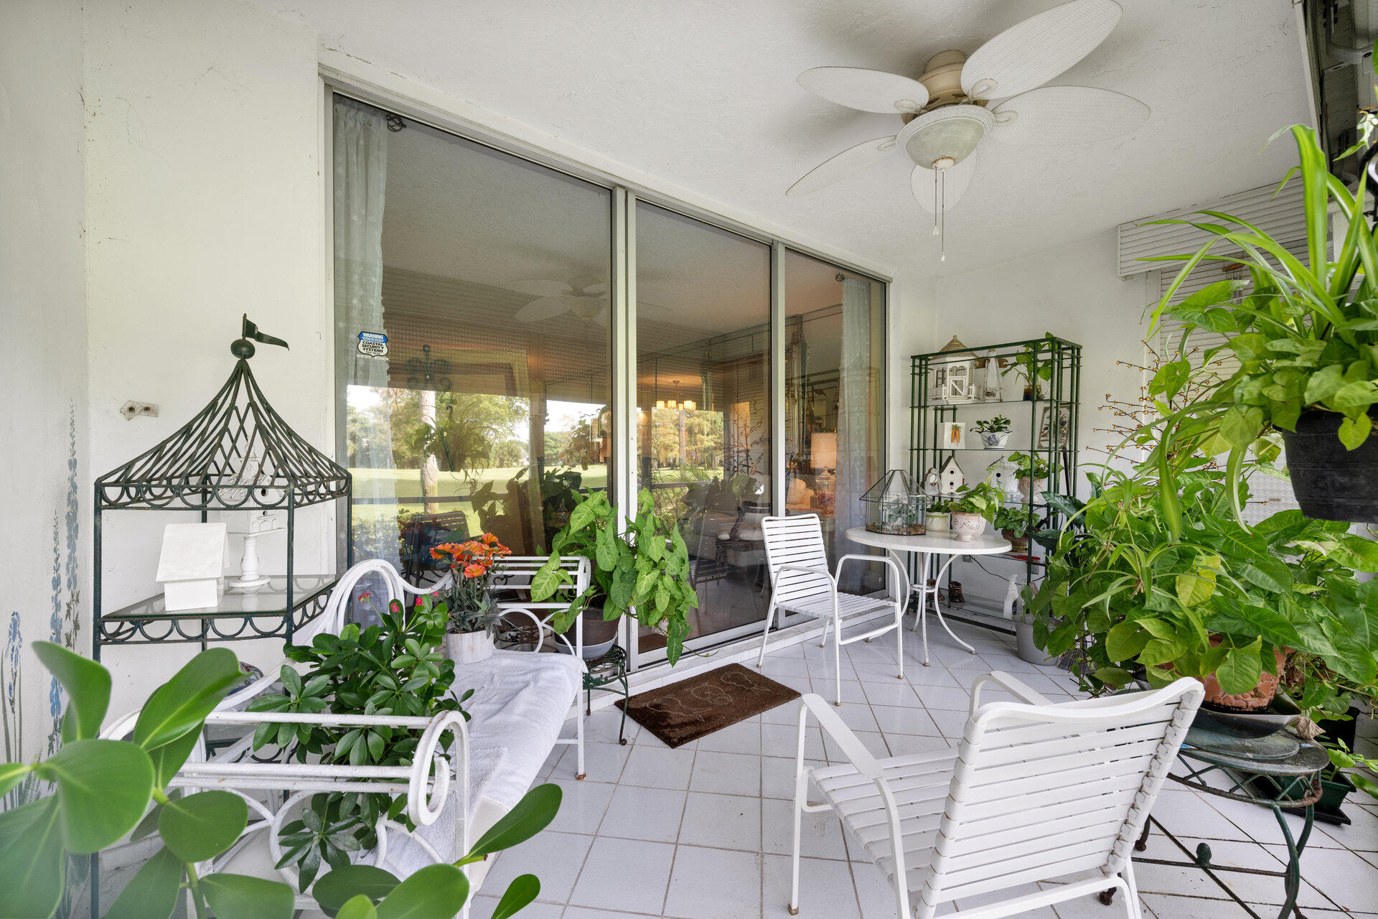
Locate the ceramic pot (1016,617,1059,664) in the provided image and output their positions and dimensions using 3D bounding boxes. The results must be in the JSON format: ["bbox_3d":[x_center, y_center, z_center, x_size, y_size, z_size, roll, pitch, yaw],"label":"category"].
[{"bbox_3d":[2.031,1.047,3.112,0.262,0.229,0.262,0,1,0],"label":"ceramic pot"}]

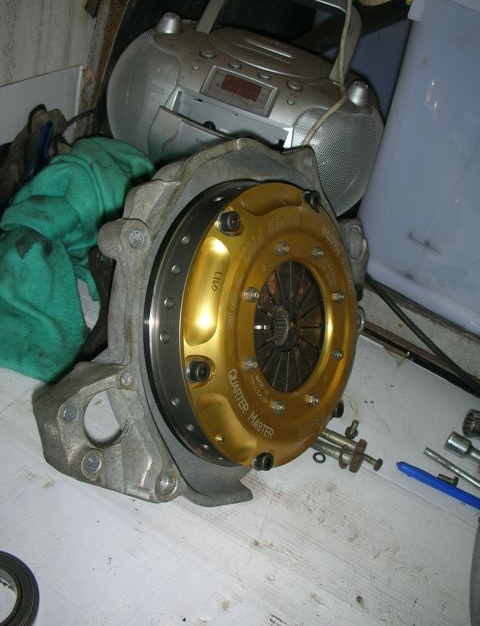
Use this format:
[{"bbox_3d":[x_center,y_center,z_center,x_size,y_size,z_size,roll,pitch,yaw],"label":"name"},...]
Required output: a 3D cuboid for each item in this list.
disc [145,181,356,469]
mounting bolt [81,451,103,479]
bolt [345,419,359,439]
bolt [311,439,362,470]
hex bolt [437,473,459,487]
[{"bbox_3d":[0.025,0.009,0.494,0.052,0.218,0.218,4,23,40],"label":"disc"},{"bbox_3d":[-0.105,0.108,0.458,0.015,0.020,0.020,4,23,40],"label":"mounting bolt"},{"bbox_3d":[0.108,0.109,0.613,0.012,0.019,0.012,26,37,12],"label":"bolt"},{"bbox_3d":[0.080,0.124,0.584,0.057,0.019,0.019,21,36,7],"label":"bolt"},{"bbox_3d":[0.191,0.153,0.596,0.018,0.011,0.011,21,36,6],"label":"hex bolt"}]

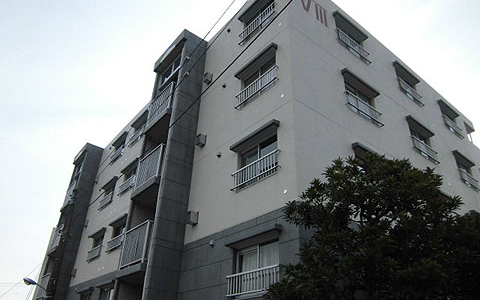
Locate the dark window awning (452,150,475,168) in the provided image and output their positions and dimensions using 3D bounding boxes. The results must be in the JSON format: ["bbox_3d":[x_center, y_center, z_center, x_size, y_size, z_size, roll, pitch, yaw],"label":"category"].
[{"bbox_3d":[9.759,0.388,15.661,1.740,0.130,0.200,23,-36,-32],"label":"dark window awning"}]

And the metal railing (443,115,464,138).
[{"bbox_3d":[9.342,-0.978,15.776,1.740,0.480,0.140,24,-36,-31],"label":"metal railing"}]

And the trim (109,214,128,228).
[{"bbox_3d":[-5.458,3.185,16.238,0.196,0.116,1.828,23,-36,-31],"label":"trim"}]

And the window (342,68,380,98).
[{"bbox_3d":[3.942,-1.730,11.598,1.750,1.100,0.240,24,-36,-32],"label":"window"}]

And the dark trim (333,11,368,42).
[{"bbox_3d":[3.914,-4.307,12.622,1.770,0.130,0.220,24,-36,-31],"label":"dark trim"}]

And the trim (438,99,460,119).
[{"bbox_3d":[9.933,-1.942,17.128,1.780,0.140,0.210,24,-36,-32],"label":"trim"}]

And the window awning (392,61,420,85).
[{"bbox_3d":[6.996,-3.237,15.070,1.828,0.116,0.196,23,-36,-31],"label":"window awning"}]

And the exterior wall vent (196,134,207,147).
[{"bbox_3d":[-1.301,-0.314,12.215,0.219,0.332,0.241,23,-36,-31],"label":"exterior wall vent"}]

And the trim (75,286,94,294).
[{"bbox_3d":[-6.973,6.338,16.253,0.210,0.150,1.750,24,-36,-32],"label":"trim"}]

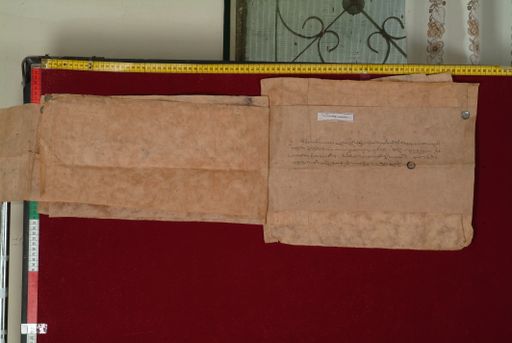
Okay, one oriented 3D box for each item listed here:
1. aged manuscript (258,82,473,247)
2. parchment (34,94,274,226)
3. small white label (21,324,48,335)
[{"bbox_3d":[0.219,-0.020,2.417,0.422,0.339,0.008,1,-3,-1],"label":"aged manuscript"},{"bbox_3d":[-0.199,-0.025,2.413,0.446,0.247,0.008,1,-3,-1],"label":"parchment"},{"bbox_3d":[-0.425,0.302,2.399,0.050,0.019,0.002,1,-3,-1],"label":"small white label"}]

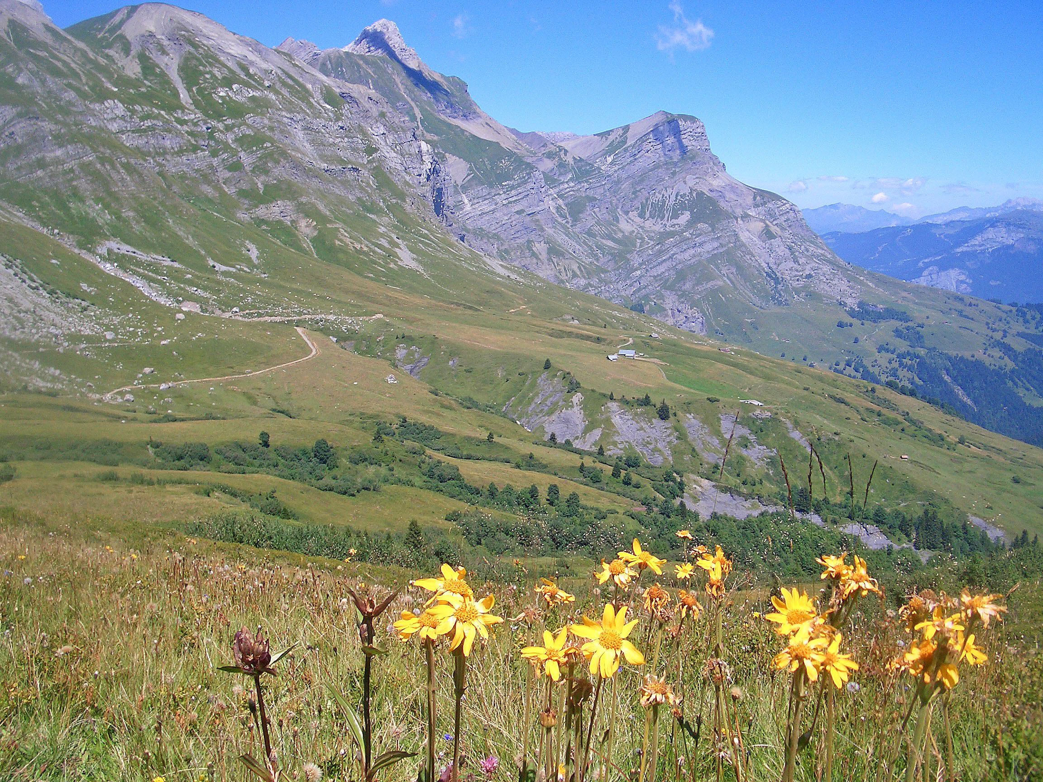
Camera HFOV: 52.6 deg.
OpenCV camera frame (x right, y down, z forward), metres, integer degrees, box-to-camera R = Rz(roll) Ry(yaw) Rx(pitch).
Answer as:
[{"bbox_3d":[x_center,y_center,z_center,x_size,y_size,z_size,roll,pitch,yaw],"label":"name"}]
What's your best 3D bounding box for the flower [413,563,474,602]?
[{"bbox_3d":[-0.072,0.182,0.980,0.058,0.042,0.050,-1,-32,-9],"label":"flower"}]

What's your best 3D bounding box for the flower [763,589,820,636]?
[{"bbox_3d":[0.257,0.211,1.000,0.053,0.049,0.040,1,-26,19],"label":"flower"}]

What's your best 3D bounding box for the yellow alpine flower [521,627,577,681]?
[{"bbox_3d":[0.028,0.269,1.080,0.058,0.056,0.040,0,-27,1],"label":"yellow alpine flower"}]

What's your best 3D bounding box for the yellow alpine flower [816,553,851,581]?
[{"bbox_3d":[0.326,0.186,1.100,0.038,0.033,0.038,1,-16,17],"label":"yellow alpine flower"}]

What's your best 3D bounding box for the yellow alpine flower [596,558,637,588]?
[{"bbox_3d":[0.114,0.219,1.270,0.049,0.037,0.042,1,-22,10],"label":"yellow alpine flower"}]

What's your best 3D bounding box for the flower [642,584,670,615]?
[{"bbox_3d":[0.162,0.251,1.270,0.033,0.037,0.034,0,-17,7],"label":"flower"}]

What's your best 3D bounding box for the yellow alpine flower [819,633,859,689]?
[{"bbox_3d":[0.307,0.261,1.020,0.041,0.055,0.038,-1,-16,-23],"label":"yellow alpine flower"}]

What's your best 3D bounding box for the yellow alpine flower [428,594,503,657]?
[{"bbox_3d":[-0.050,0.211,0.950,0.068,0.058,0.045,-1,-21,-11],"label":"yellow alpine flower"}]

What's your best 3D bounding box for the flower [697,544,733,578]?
[{"bbox_3d":[0.242,0.214,1.320,0.046,0.043,0.040,0,-17,0],"label":"flower"}]

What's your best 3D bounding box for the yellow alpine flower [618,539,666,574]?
[{"bbox_3d":[0.152,0.208,1.320,0.058,0.045,0.052,0,-17,2],"label":"yellow alpine flower"}]

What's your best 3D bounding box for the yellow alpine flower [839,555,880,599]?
[{"bbox_3d":[0.347,0.190,1.080,0.042,0.044,0.042,1,-16,13],"label":"yellow alpine flower"}]

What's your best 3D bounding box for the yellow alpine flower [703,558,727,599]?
[{"bbox_3d":[0.242,0.235,1.320,0.029,0.049,0.032,1,-12,10],"label":"yellow alpine flower"}]

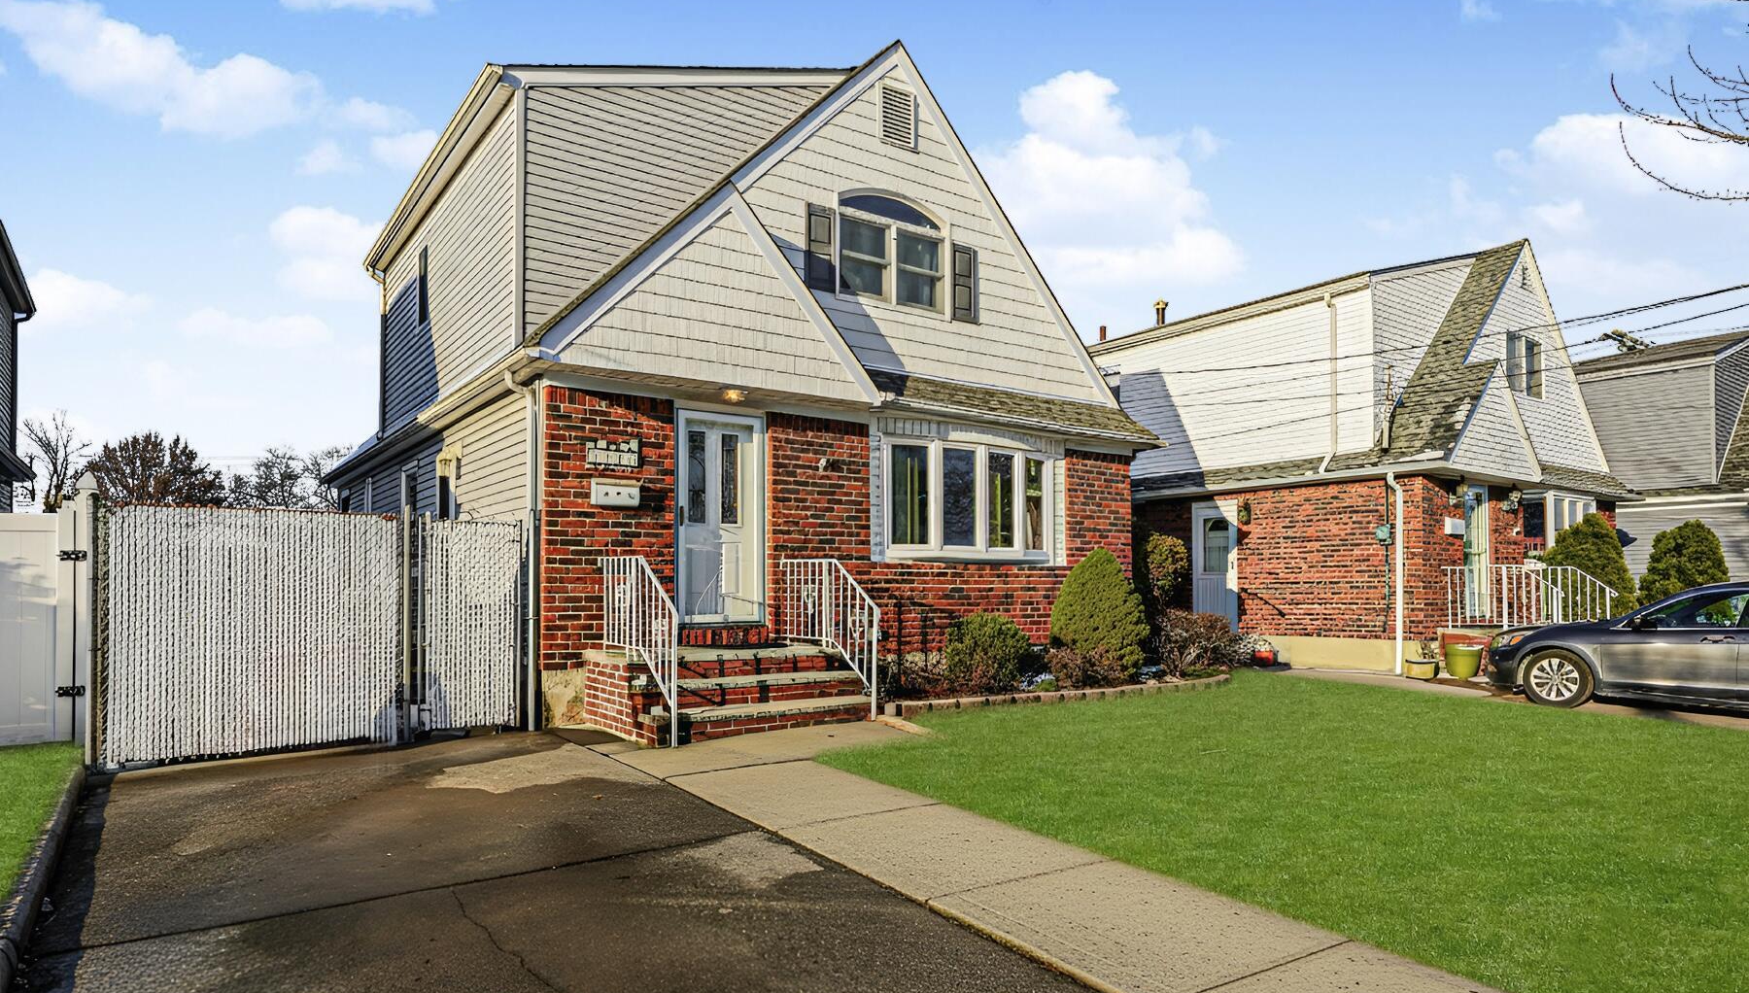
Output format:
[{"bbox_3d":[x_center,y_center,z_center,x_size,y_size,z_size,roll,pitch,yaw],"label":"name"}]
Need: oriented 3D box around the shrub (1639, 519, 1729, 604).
[{"bbox_3d":[14.700,1.500,17.700,1.600,2.200,1.600,3,-5,-36],"label":"shrub"}]

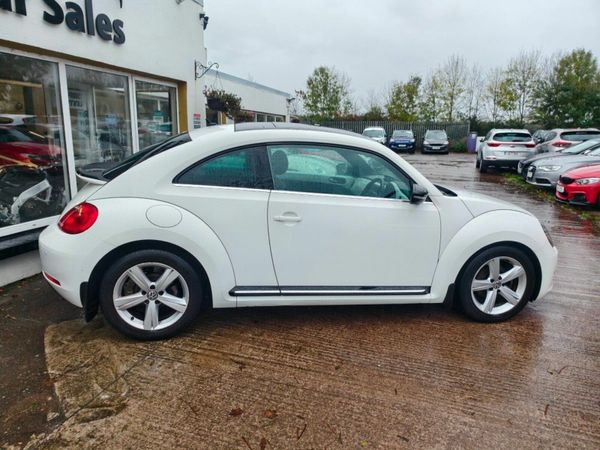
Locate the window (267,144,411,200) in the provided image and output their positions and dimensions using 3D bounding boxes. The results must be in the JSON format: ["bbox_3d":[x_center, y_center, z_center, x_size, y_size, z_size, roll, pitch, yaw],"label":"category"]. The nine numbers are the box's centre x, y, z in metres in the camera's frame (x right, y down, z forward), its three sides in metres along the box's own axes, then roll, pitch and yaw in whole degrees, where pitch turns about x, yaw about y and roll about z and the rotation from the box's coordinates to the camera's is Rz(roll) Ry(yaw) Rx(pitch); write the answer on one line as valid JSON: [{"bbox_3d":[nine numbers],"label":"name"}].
[{"bbox_3d":[0.284,-0.377,2.853,1.060,0.415,0.080,0,-10,-10],"label":"window"}]

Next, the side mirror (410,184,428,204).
[{"bbox_3d":[0.813,-0.208,2.723,0.130,0.150,0.200,0,14,-10],"label":"side mirror"}]

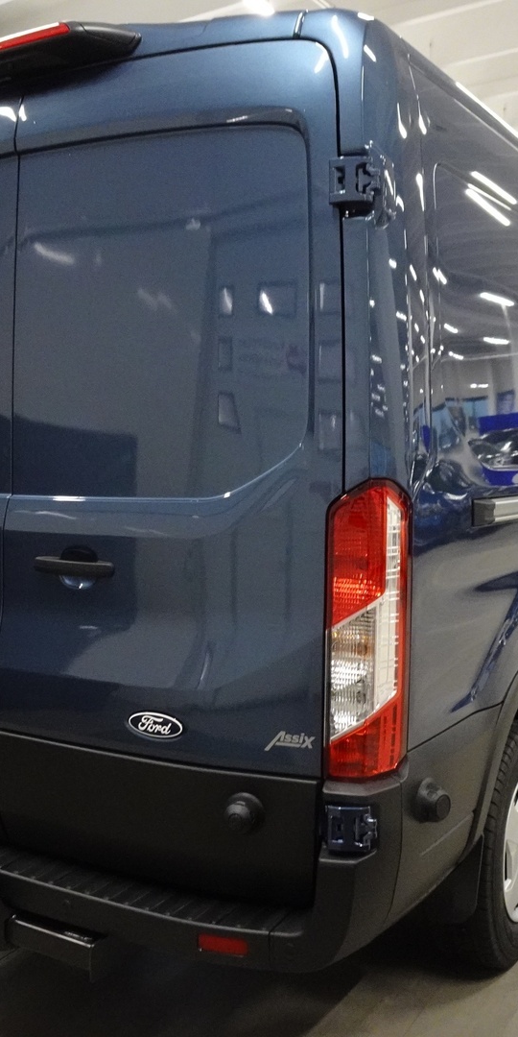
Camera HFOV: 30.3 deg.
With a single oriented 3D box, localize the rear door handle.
[{"bbox_3d":[-0.429,0.116,2.211,0.250,0.045,0.050,2,6,29],"label":"rear door handle"}]

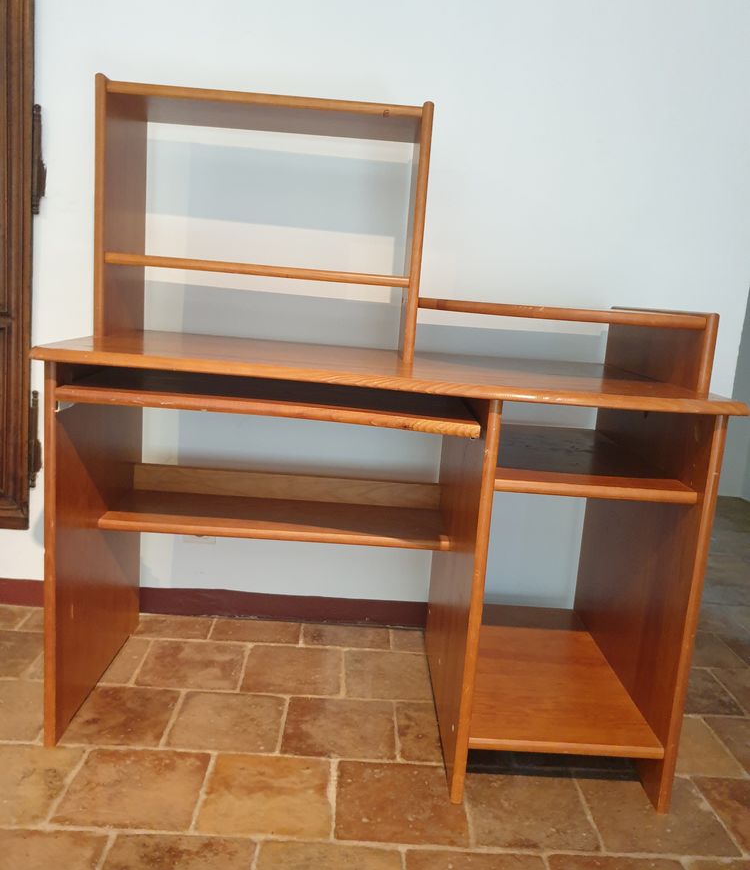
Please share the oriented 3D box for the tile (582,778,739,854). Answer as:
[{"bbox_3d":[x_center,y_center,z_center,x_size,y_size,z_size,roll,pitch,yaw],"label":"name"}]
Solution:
[{"bbox_3d":[0.495,0.688,1.351,0.225,0.020,0.210,4,10,-2],"label":"tile"}]

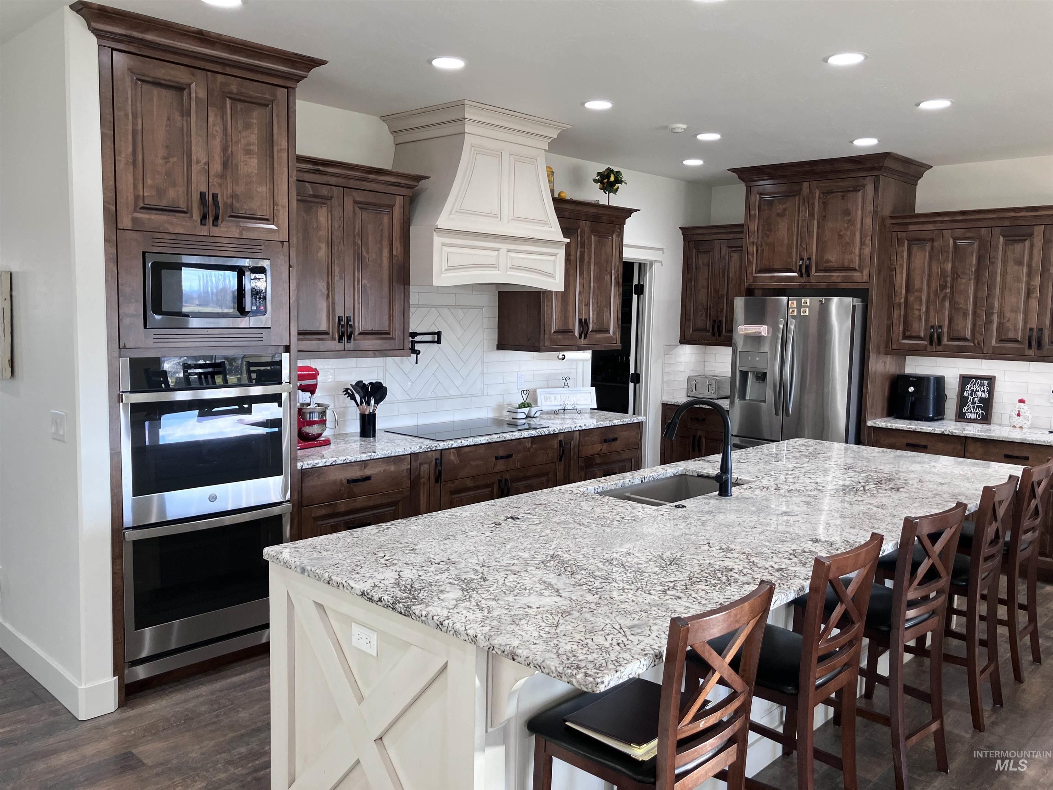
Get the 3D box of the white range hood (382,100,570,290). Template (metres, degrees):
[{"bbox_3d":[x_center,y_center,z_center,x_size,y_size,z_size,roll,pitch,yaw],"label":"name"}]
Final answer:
[{"bbox_3d":[-0.311,-1.136,5.136,0.705,0.991,1.100,6,8,44],"label":"white range hood"}]

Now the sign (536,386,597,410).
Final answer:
[{"bbox_3d":[0.295,0.030,6.180,0.466,0.155,0.022,-1,-8,-24],"label":"sign"}]

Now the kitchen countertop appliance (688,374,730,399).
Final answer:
[{"bbox_3d":[1.620,-0.071,7.540,0.292,0.194,0.277,6,7,43],"label":"kitchen countertop appliance"}]

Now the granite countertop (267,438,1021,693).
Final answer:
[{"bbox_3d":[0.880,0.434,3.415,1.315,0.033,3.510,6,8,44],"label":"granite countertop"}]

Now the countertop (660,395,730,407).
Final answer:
[{"bbox_3d":[1.637,0.069,7.269,0.790,0.035,0.689,6,7,43],"label":"countertop"}]

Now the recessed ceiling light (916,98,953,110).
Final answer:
[{"bbox_3d":[2.203,-1.570,4.593,0.191,0.030,0.191,6,7,43],"label":"recessed ceiling light"}]

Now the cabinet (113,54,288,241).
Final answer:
[{"bbox_3d":[-1.542,-1.038,3.789,0.563,0.688,0.760,6,7,43],"label":"cabinet"}]

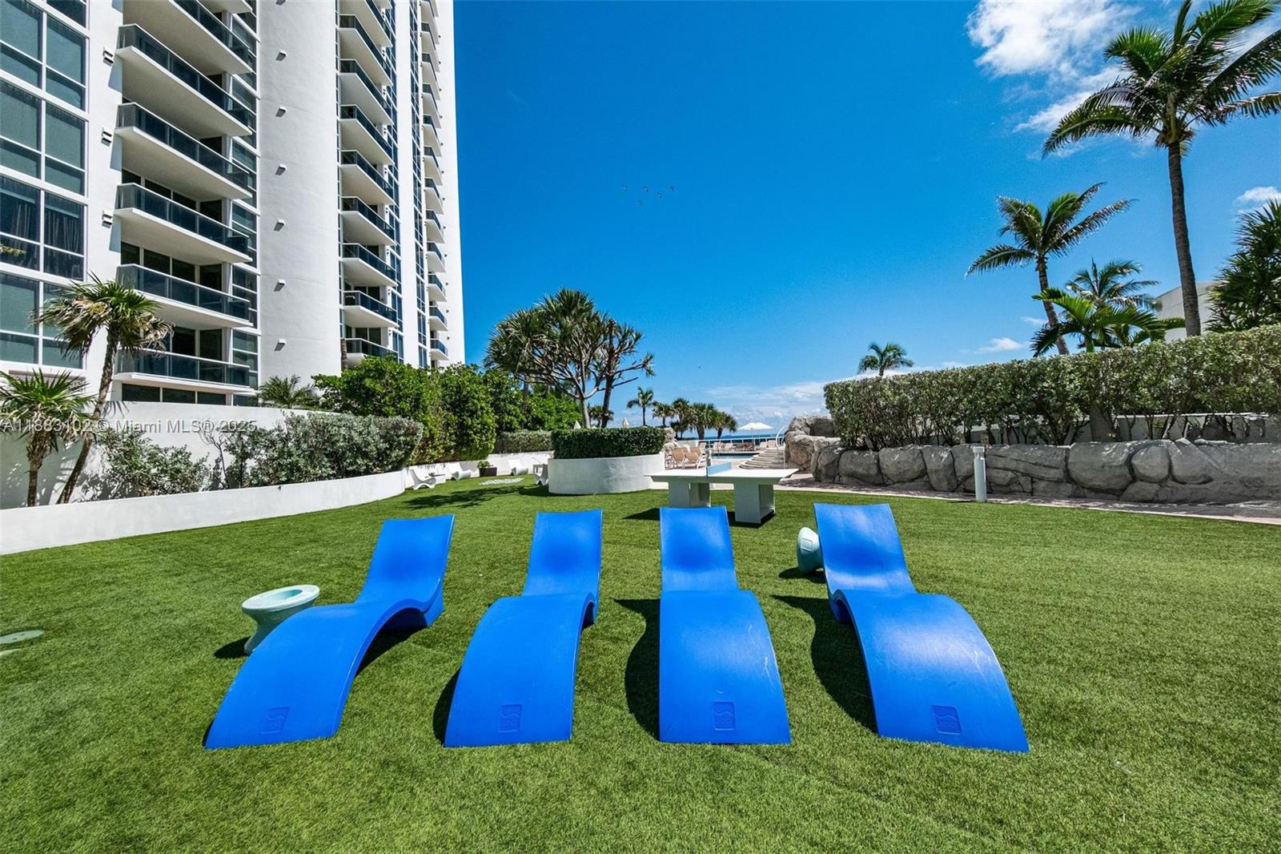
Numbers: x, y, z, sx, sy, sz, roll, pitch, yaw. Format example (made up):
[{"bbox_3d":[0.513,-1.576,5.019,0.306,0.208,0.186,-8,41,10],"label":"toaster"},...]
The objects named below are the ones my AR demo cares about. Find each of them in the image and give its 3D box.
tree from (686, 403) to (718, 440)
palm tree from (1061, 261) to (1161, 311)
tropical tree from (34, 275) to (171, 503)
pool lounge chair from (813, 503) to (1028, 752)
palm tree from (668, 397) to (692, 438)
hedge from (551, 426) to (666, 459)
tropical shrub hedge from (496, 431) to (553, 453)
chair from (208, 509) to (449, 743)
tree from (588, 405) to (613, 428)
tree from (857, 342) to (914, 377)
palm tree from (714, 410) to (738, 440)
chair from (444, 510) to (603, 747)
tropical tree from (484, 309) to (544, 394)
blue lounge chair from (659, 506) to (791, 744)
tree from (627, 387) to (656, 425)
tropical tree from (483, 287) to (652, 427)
[{"bbox_3d":[6.887,0.313,47.000,3.526,6.135,3.526,-3,-2,8],"label":"tree"},{"bbox_3d":[27.608,-4.285,25.000,4.300,11.006,4.300,-1,-2,-42],"label":"palm tree"},{"bbox_3d":[-10.712,-0.728,8.500,1.650,4.400,1.650,-3,-2,38],"label":"tropical tree"},{"bbox_3d":[1.761,1.125,3.056,0.631,0.821,2.062,-3,-2,16],"label":"pool lounge chair"},{"bbox_3d":[3.939,-0.034,42.000,2.500,5.700,2.500,-2,-2,5],"label":"palm tree"},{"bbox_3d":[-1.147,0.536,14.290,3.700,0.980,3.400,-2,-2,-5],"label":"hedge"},{"bbox_3d":[-6.090,0.783,22.193,3.500,1.170,1.100,-2,-2,0],"label":"tropical shrub hedge"},{"bbox_3d":[-2.073,1.284,3.202,0.650,0.870,1.830,-2,-2,-5],"label":"chair"},{"bbox_3d":[-4.353,0.614,47.000,2.645,6.076,2.645,-2,-2,-5],"label":"tree"},{"bbox_3d":[20.105,-2.663,35.000,4.700,8.700,4.700,-3,-2,30],"label":"tree"},{"bbox_3d":[9.766,0.685,49.000,2.872,5.276,2.872,-3,-2,11],"label":"palm tree"},{"bbox_3d":[-0.692,1.226,3.208,0.631,0.821,2.062,-2,-2,0],"label":"chair"},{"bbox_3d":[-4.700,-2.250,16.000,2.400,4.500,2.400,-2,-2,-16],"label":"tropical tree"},{"bbox_3d":[0.469,1.179,3.151,0.631,0.821,2.062,-2,-2,4],"label":"blue lounge chair"},{"bbox_3d":[0.134,-0.685,57.000,4.100,9.321,4.100,-2,-2,0],"label":"tree"},{"bbox_3d":[-2.363,-1.706,14.400,5.600,5.906,4.900,-2,-2,-9],"label":"tropical tree"}]

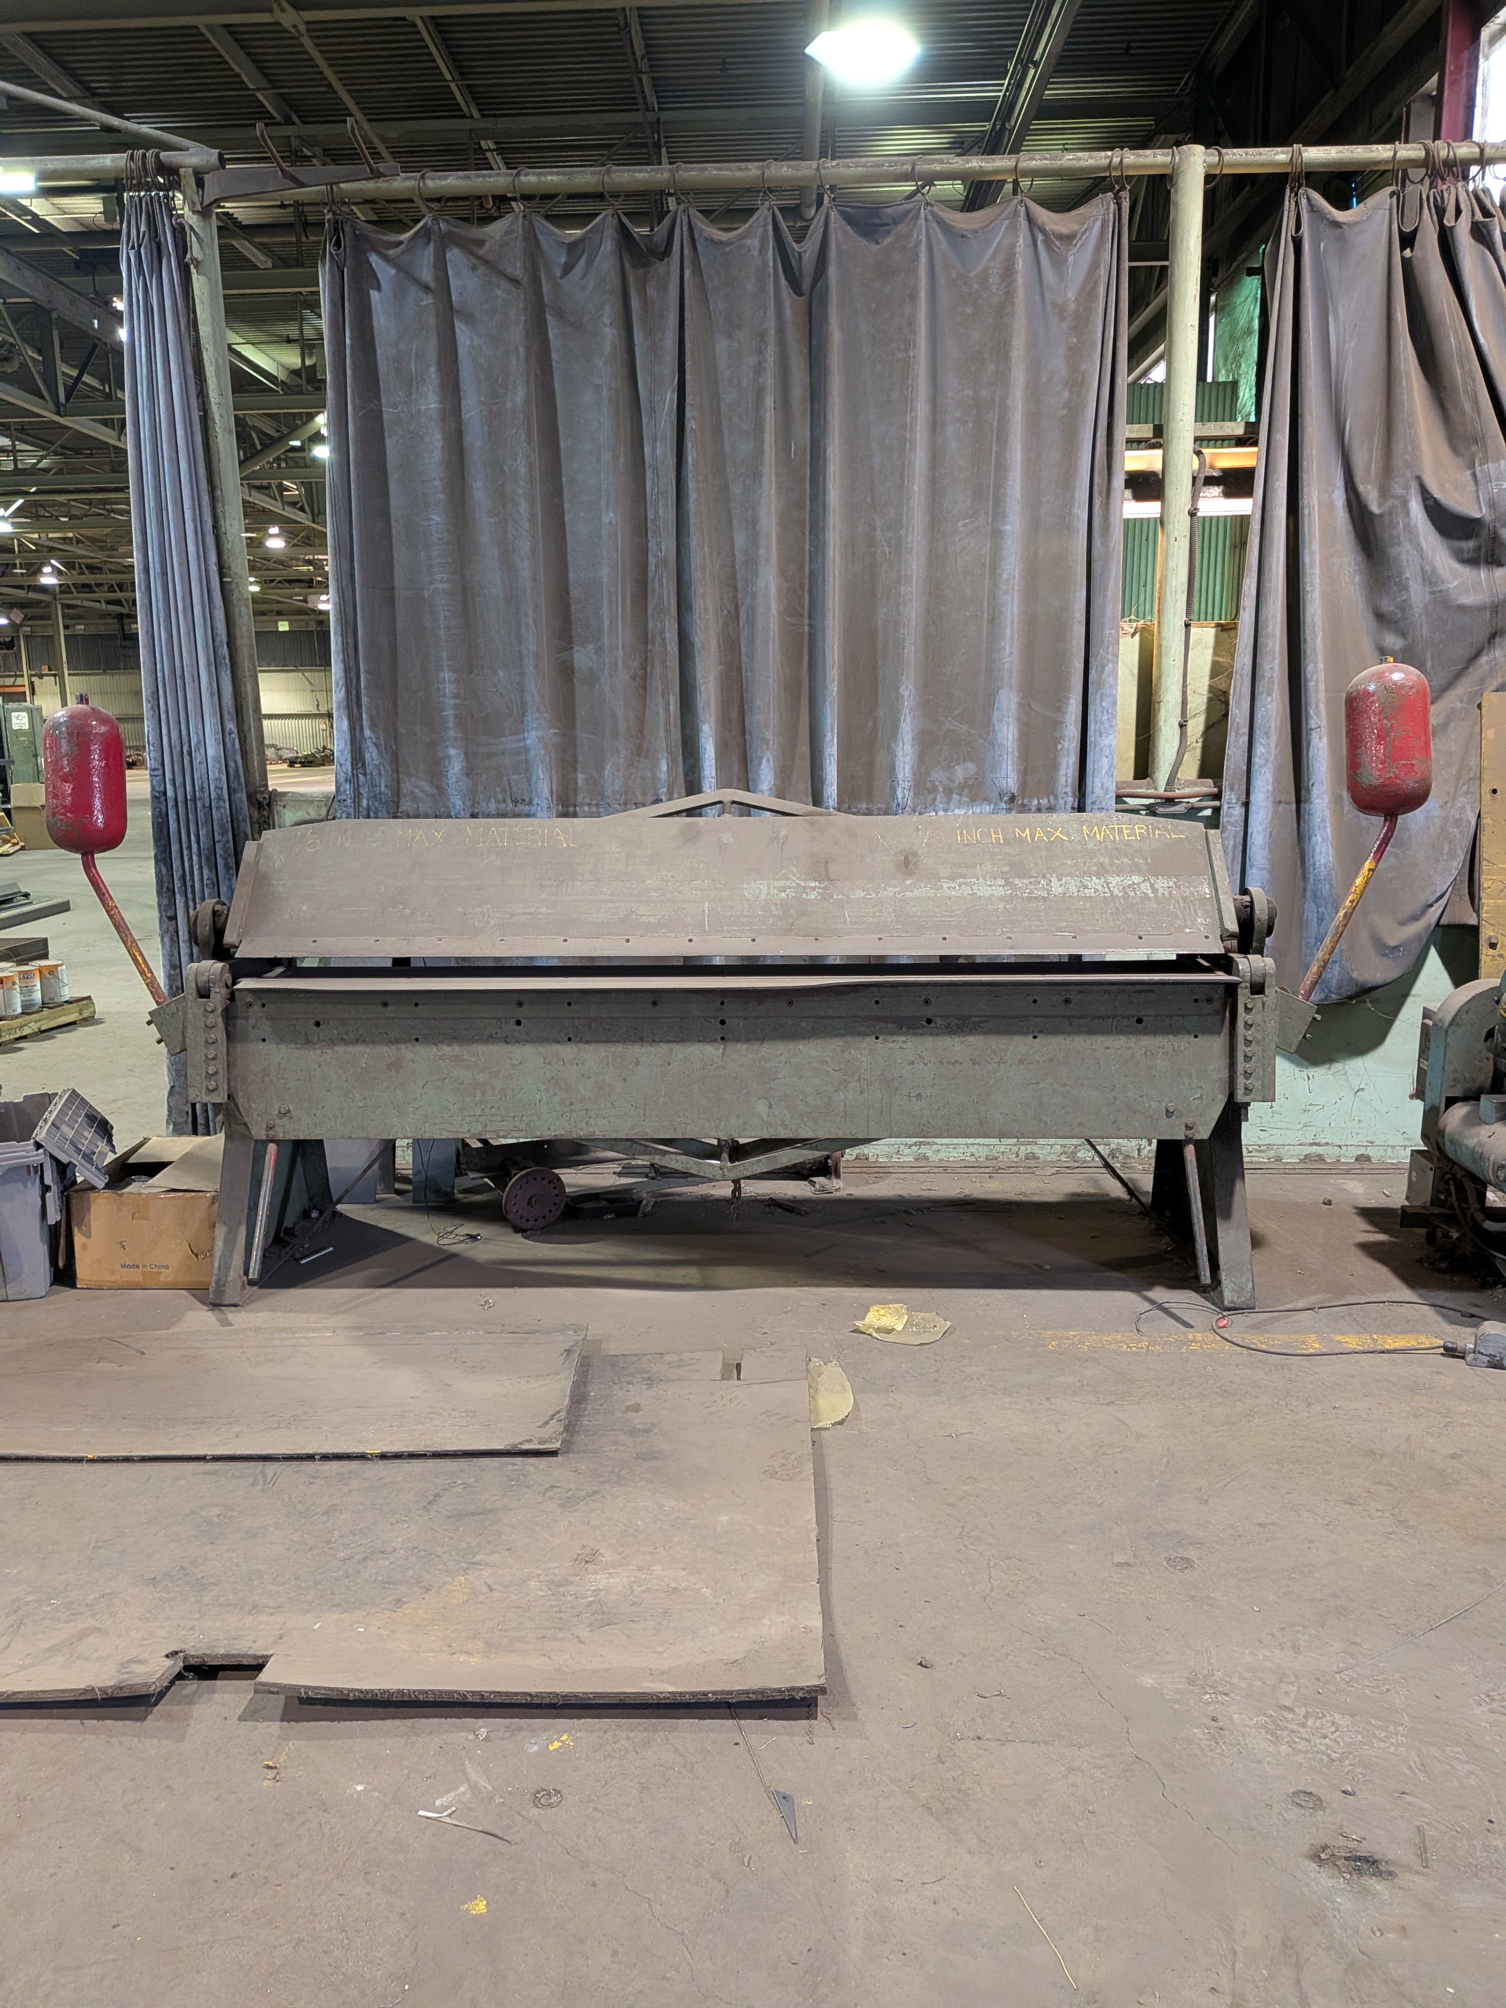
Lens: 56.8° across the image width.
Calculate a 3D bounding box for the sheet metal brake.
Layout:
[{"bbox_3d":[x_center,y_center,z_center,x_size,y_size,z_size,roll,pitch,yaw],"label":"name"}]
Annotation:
[{"bbox_3d":[-0.074,0.070,3.702,2.760,1.260,0.760,0,12,4],"label":"sheet metal brake"}]

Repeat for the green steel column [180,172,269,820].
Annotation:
[{"bbox_3d":[-1.575,-0.934,4.359,0.095,3.000,0.095,0,12,4],"label":"green steel column"}]

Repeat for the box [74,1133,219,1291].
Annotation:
[{"bbox_3d":[-1.589,0.575,3.793,0.400,0.290,0.330,0,12,4],"label":"box"}]

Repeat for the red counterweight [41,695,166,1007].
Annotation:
[{"bbox_3d":[-1.635,-0.385,3.536,0.330,0.785,0.230,0,12,4],"label":"red counterweight"}]

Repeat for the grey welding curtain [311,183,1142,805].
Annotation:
[{"bbox_3d":[-0.090,-1.086,4.128,2.280,2.340,0.160,0,12,4],"label":"grey welding curtain"}]

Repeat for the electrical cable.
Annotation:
[{"bbox_3d":[1.316,0.763,3.315,0.780,0.020,0.310,0,12,4],"label":"electrical cable"}]

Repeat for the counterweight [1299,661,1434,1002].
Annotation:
[{"bbox_3d":[1.455,-0.406,3.328,0.315,0.805,0.230,0,12,4],"label":"counterweight"}]

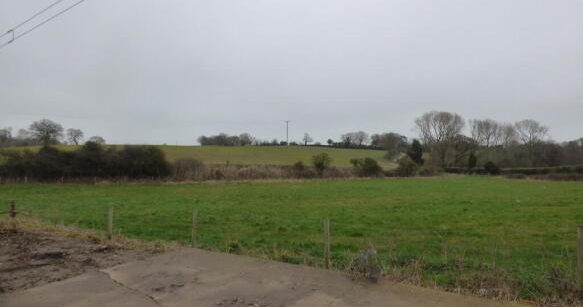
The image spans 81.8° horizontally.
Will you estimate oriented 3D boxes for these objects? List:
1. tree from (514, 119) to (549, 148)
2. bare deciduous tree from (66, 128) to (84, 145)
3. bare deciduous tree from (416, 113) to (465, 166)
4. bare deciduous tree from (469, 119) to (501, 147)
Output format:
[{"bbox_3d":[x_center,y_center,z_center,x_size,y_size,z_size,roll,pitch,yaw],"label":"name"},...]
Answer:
[{"bbox_3d":[88.360,-3.500,124.000,12.520,18.040,11.890,0,-1,0],"label":"tree"},{"bbox_3d":[-99.410,-7.820,155.000,8.280,8.280,7.870,0,-1,0],"label":"bare deciduous tree"},{"bbox_3d":[47.460,-4.490,108.000,16.030,17.960,14.430,0,-1,0],"label":"bare deciduous tree"},{"bbox_3d":[69.910,-3.440,122.000,11.590,17.750,11.010,0,-1,0],"label":"bare deciduous tree"}]

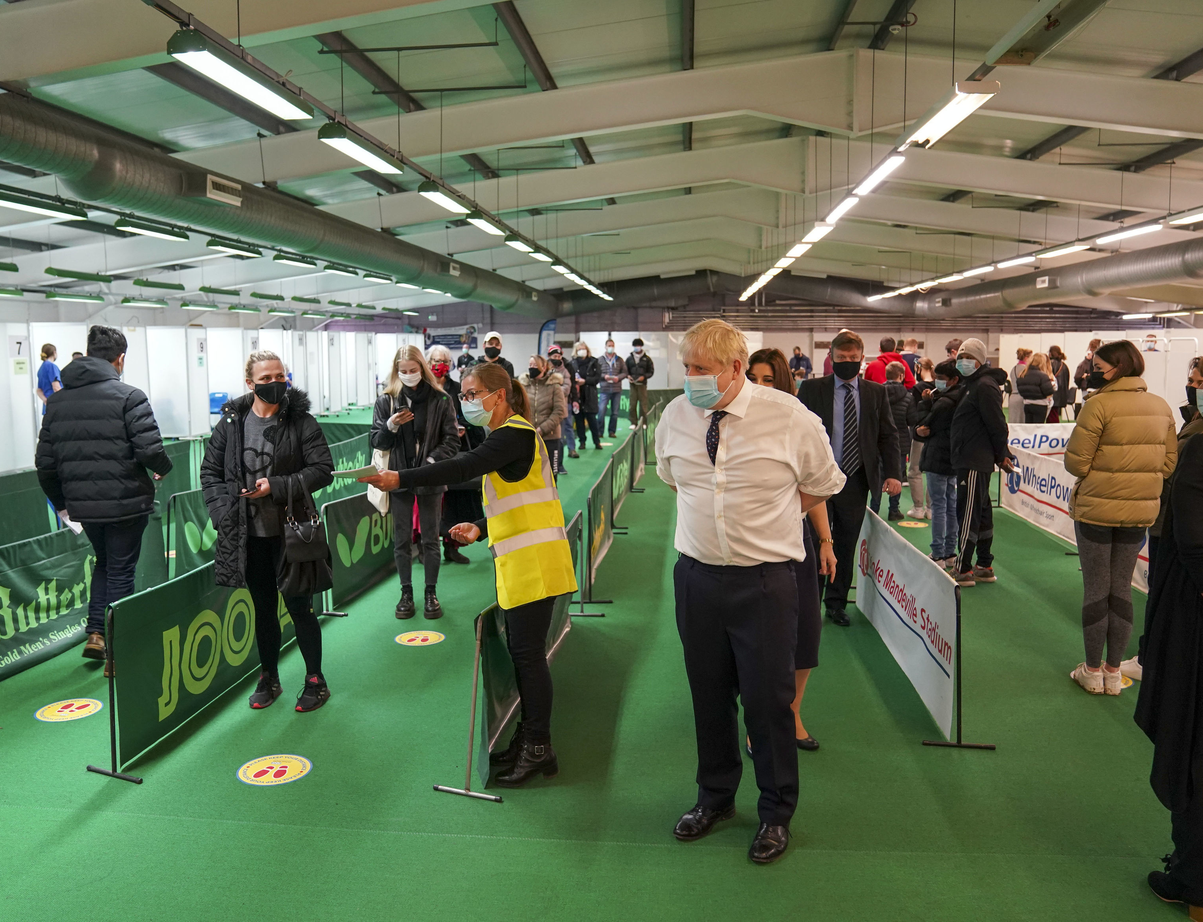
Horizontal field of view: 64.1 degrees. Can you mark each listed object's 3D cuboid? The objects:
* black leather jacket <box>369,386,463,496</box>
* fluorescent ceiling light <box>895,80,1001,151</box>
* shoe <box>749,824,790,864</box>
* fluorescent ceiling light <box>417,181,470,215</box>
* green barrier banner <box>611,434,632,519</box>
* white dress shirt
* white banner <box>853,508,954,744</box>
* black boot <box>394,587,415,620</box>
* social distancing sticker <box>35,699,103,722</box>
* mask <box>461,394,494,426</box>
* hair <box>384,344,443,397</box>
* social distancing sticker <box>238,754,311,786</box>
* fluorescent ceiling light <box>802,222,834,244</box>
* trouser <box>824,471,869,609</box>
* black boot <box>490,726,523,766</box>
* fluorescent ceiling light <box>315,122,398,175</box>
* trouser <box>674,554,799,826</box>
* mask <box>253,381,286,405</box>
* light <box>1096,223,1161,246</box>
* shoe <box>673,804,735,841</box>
[{"bbox_3d":[-1.175,-0.143,6.056,0.540,0.690,0.330,-1,7,-9],"label":"black leather jacket"},{"bbox_3d":[2.513,-2.528,7.088,0.280,0.100,1.820,0,7,5],"label":"fluorescent ceiling light"},{"bbox_3d":[0.595,1.261,3.308,0.110,0.110,0.300,3,7,24],"label":"shoe"},{"bbox_3d":[-1.744,-2.972,10.866,0.220,0.120,1.584,1,7,5],"label":"fluorescent ceiling light"},{"bbox_3d":[0.233,0.107,10.058,0.040,0.610,2.280,1,7,6],"label":"green barrier banner"},{"bbox_3d":[0.499,0.040,3.223,0.590,0.620,0.390,4,8,29],"label":"white dress shirt"},{"bbox_3d":[1.580,0.712,5.203,0.050,0.680,2.281,0,7,4],"label":"white banner"},{"bbox_3d":[-1.250,0.890,6.170,0.120,0.165,0.280,0,7,-2],"label":"black boot"},{"bbox_3d":[-2.490,1.163,4.489,0.310,0.005,0.310,1,7,5],"label":"social distancing sticker"},{"bbox_3d":[-0.477,-0.198,3.735,0.105,0.125,0.135,-14,12,-24],"label":"mask"},{"bbox_3d":[-1.189,-0.567,6.072,0.370,0.340,0.270,-1,7,-6],"label":"hair"},{"bbox_3d":[-1.321,1.246,3.876,0.300,0.004,0.300,0,7,0],"label":"social distancing sticker"},{"bbox_3d":[2.966,-3.147,13.191,0.270,0.100,1.840,1,7,5],"label":"fluorescent ceiling light"},{"bbox_3d":[1.525,0.472,5.869,0.360,0.940,0.270,0,7,0],"label":"trouser"},{"bbox_3d":[-0.345,1.152,3.965,0.270,0.170,0.100,-2,7,-17],"label":"black boot"},{"bbox_3d":[-1.982,-2.609,8.049,0.215,0.135,1.500,0,7,5],"label":"fluorescent ceiling light"},{"bbox_3d":[0.468,0.783,3.312,0.410,0.950,0.340,2,7,24],"label":"trouser"},{"bbox_3d":[-1.505,-0.312,4.364,0.140,0.110,0.085,-5,12,-38],"label":"mask"},{"bbox_3d":[8.115,-3.511,14.872,0.280,0.100,1.850,0,7,5],"label":"light"},{"bbox_3d":[0.385,1.250,3.401,0.280,0.105,0.105,-6,9,-40],"label":"shoe"}]

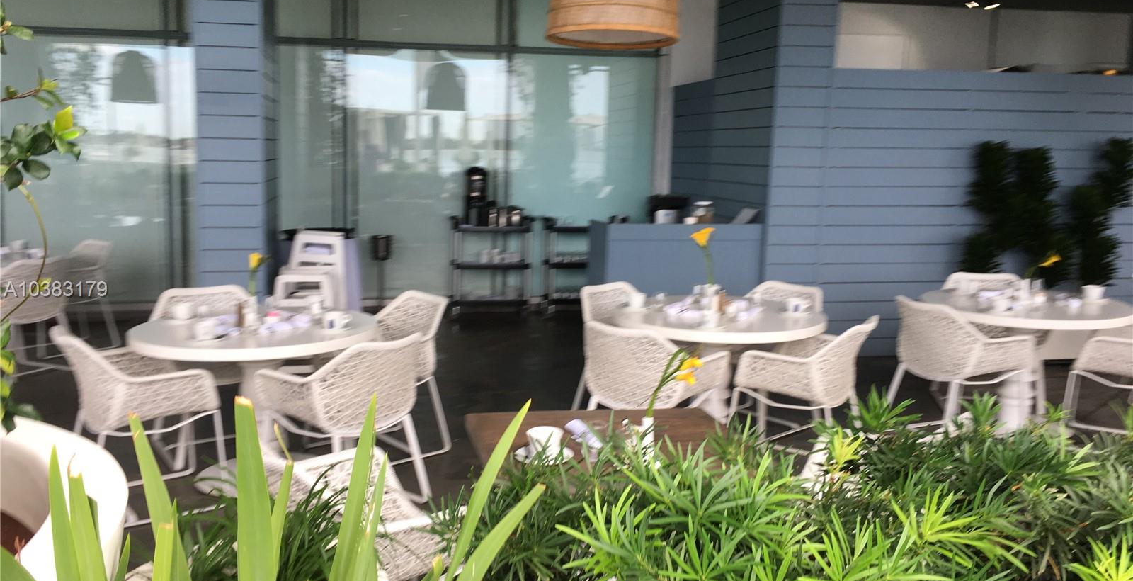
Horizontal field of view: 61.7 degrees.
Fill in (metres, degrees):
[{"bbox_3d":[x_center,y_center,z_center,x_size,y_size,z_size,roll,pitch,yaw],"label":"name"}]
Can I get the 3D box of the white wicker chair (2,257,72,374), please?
[{"bbox_3d":[-3.872,0.173,6.659,0.610,0.820,0.640,4,9,18],"label":"white wicker chair"}]

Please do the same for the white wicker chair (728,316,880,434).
[{"bbox_3d":[1.187,0.496,4.747,0.606,0.808,0.621,6,10,32],"label":"white wicker chair"}]

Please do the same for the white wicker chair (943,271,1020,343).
[{"bbox_3d":[2.843,0.326,6.372,0.640,0.820,0.610,2,9,9],"label":"white wicker chair"}]

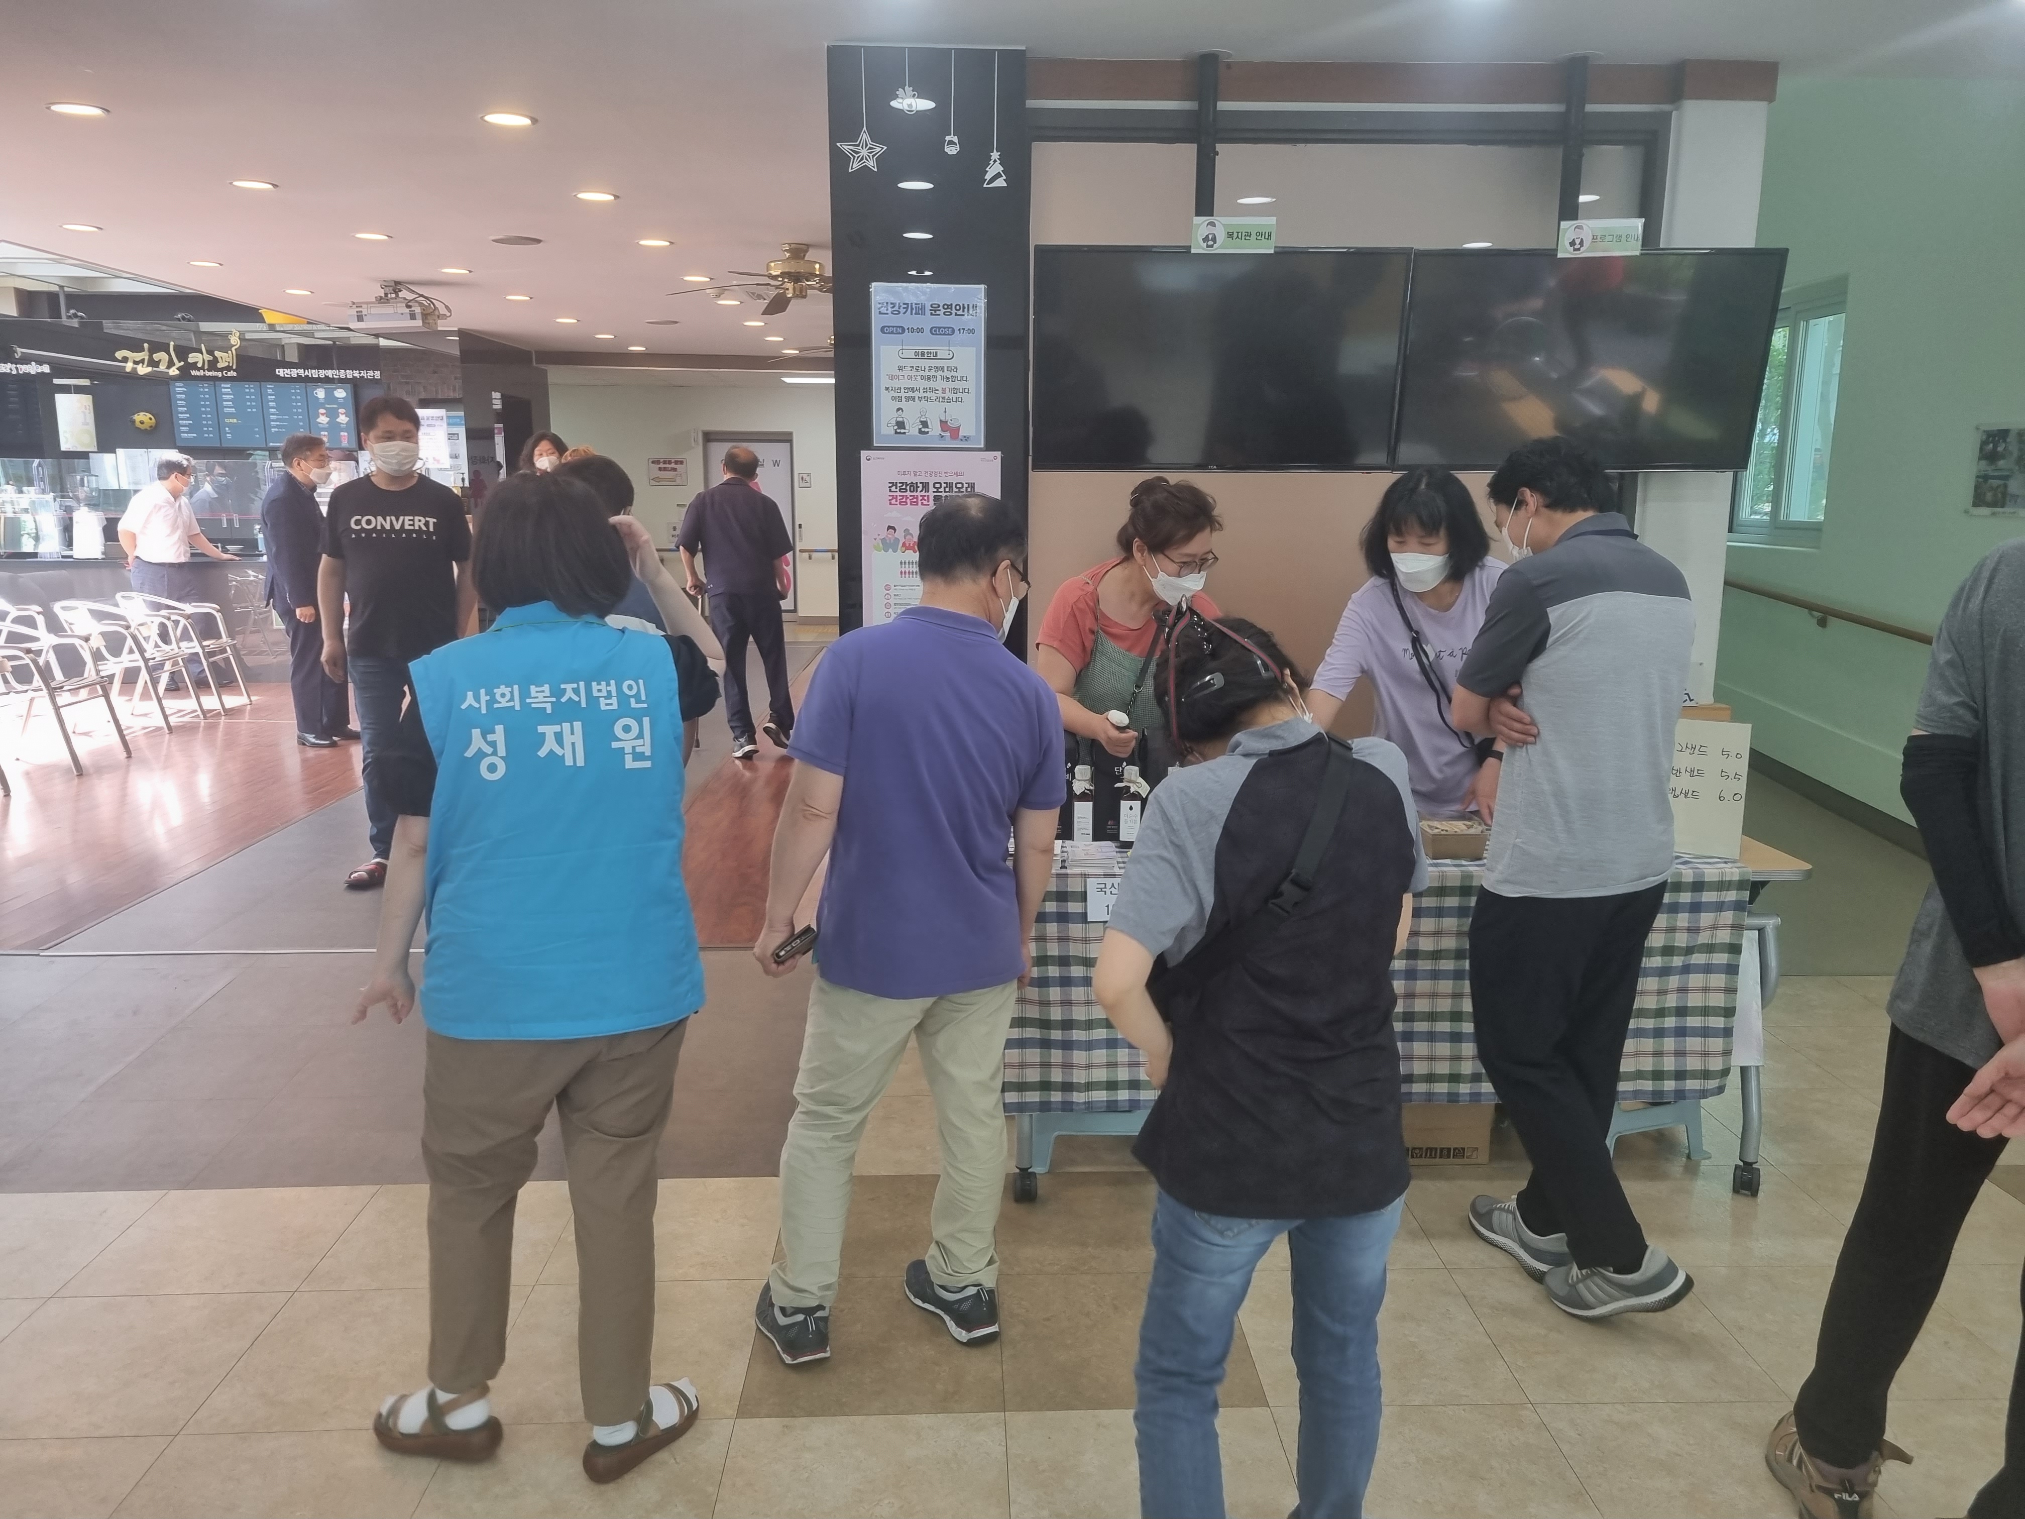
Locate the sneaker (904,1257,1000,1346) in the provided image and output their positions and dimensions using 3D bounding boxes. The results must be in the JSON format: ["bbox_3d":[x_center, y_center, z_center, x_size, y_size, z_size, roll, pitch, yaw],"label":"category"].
[{"bbox_3d":[-0.122,0.972,2.862,0.103,0.115,0.287,-6,12,-29],"label":"sneaker"}]

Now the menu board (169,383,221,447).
[{"bbox_3d":[-7.360,-3.107,13.700,0.410,0.585,0.030,0,11,-2],"label":"menu board"}]

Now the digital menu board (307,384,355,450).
[{"bbox_3d":[-5.770,-2.914,12.900,0.400,0.560,0.040,-1,10,-5],"label":"digital menu board"}]

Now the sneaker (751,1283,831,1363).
[{"bbox_3d":[-0.415,0.982,2.804,0.103,0.115,0.287,-4,11,-23],"label":"sneaker"}]

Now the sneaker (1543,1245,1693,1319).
[{"bbox_3d":[1.141,0.966,2.848,0.287,0.115,0.105,-6,9,14],"label":"sneaker"}]

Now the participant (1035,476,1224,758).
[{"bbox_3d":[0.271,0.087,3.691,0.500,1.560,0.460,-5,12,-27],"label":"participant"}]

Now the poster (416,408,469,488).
[{"bbox_3d":[-4.725,-2.582,12.600,0.440,0.630,0.020,0,11,-2],"label":"poster"}]

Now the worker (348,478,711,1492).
[{"bbox_3d":[-0.725,0.334,2.382,0.540,1.560,0.380,-3,11,-16],"label":"worker"}]

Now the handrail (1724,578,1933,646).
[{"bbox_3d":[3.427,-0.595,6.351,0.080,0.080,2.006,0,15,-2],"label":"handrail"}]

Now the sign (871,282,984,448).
[{"bbox_3d":[-0.244,-1.159,4.477,0.335,0.485,0.010,0,11,-2],"label":"sign"}]

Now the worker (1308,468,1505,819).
[{"bbox_3d":[0.966,0.084,3.744,0.500,1.570,0.450,2,11,10],"label":"worker"}]

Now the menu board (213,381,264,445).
[{"bbox_3d":[-6.561,-2.934,12.900,0.400,0.560,0.040,-1,10,-5],"label":"menu board"}]

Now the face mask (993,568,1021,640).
[{"bbox_3d":[-0.024,-0.263,2.700,0.140,0.120,0.100,8,-7,35],"label":"face mask"}]

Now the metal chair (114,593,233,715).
[{"bbox_3d":[-5.229,-0.677,9.605,0.660,0.745,0.540,-1,10,-5],"label":"metal chair"}]

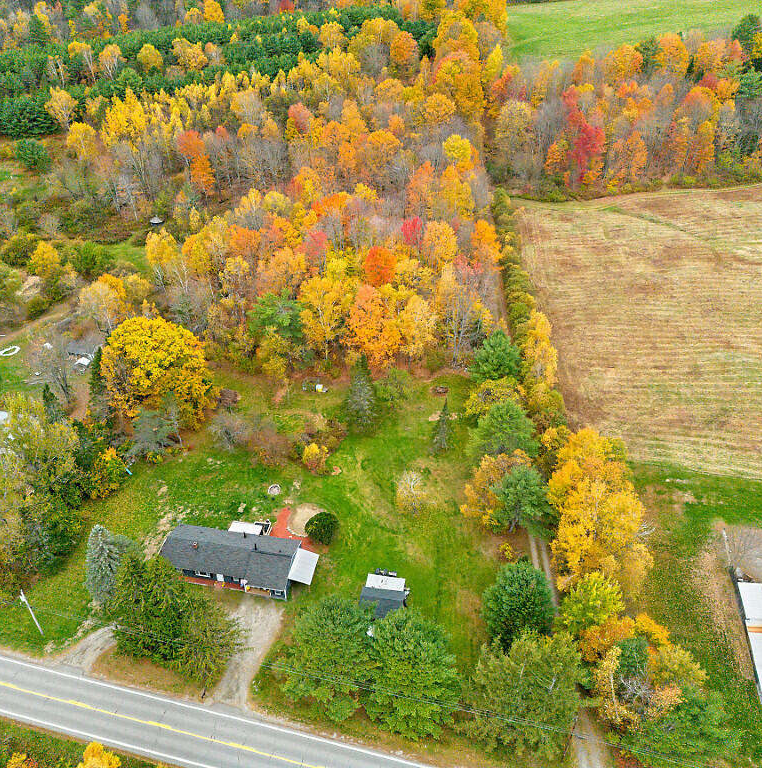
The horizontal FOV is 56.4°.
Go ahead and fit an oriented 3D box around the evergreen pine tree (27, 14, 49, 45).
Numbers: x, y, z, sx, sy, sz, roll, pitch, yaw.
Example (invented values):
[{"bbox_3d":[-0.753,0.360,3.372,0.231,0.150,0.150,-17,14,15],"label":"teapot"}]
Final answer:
[{"bbox_3d":[-216.232,-221.154,447.151,10.500,17.000,10.500,0,36,0],"label":"evergreen pine tree"}]

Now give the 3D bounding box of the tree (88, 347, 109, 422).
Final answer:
[{"bbox_3d":[-57.400,-0.450,145.200,4.800,17.000,4.800,0,38,0],"label":"tree"}]

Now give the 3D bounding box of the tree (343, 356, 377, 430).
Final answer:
[{"bbox_3d":[-3.940,1.200,143.300,6.400,17.000,6.400,0,38,0],"label":"tree"}]

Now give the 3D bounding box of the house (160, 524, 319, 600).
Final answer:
[{"bbox_3d":[-23.653,29.464,118.969,25.200,4.500,10.600,6,37,8],"label":"house"}]

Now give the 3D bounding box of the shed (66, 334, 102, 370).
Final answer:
[{"bbox_3d":[-71.000,-7.824,169.864,6.900,3.900,7.000,5,37,6],"label":"shed"}]

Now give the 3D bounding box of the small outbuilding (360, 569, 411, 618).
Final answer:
[{"bbox_3d":[0.165,34.377,113.338,6.700,3.300,8.200,6,37,8],"label":"small outbuilding"}]

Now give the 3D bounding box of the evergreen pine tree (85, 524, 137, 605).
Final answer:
[{"bbox_3d":[-42.900,27.200,111.400,6.500,15.200,6.500,0,38,0],"label":"evergreen pine tree"}]

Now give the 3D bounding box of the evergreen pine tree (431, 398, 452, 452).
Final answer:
[{"bbox_3d":[12.665,7.988,141.351,4.000,12.400,4.000,0,36,0],"label":"evergreen pine tree"}]

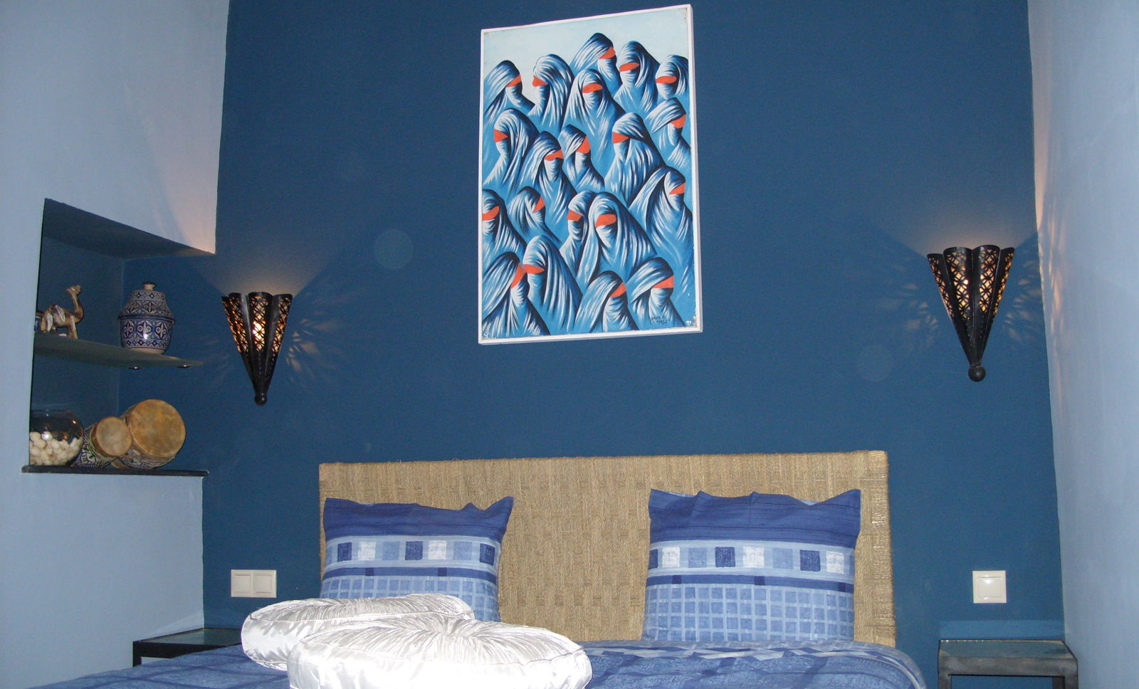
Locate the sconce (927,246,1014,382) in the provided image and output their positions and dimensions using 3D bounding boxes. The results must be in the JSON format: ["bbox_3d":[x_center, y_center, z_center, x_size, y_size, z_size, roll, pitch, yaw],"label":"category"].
[{"bbox_3d":[1.069,-0.081,3.309,0.217,0.350,0.110,-3,-7,16],"label":"sconce"}]

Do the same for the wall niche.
[{"bbox_3d":[-1.420,0.023,3.631,0.355,0.710,0.830,-3,-7,16],"label":"wall niche"}]

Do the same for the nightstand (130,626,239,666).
[{"bbox_3d":[-1.000,1.121,3.618,0.370,0.540,0.385,-3,-7,16],"label":"nightstand"}]

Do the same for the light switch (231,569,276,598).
[{"bbox_3d":[-0.969,0.738,3.852,0.154,0.083,0.011,-3,-7,16],"label":"light switch"}]

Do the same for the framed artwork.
[{"bbox_3d":[0.052,-0.496,3.692,0.657,0.962,0.030,-3,-7,16],"label":"framed artwork"}]

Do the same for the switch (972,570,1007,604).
[{"bbox_3d":[1.099,0.634,3.269,0.082,0.083,0.011,-3,-7,16],"label":"switch"}]

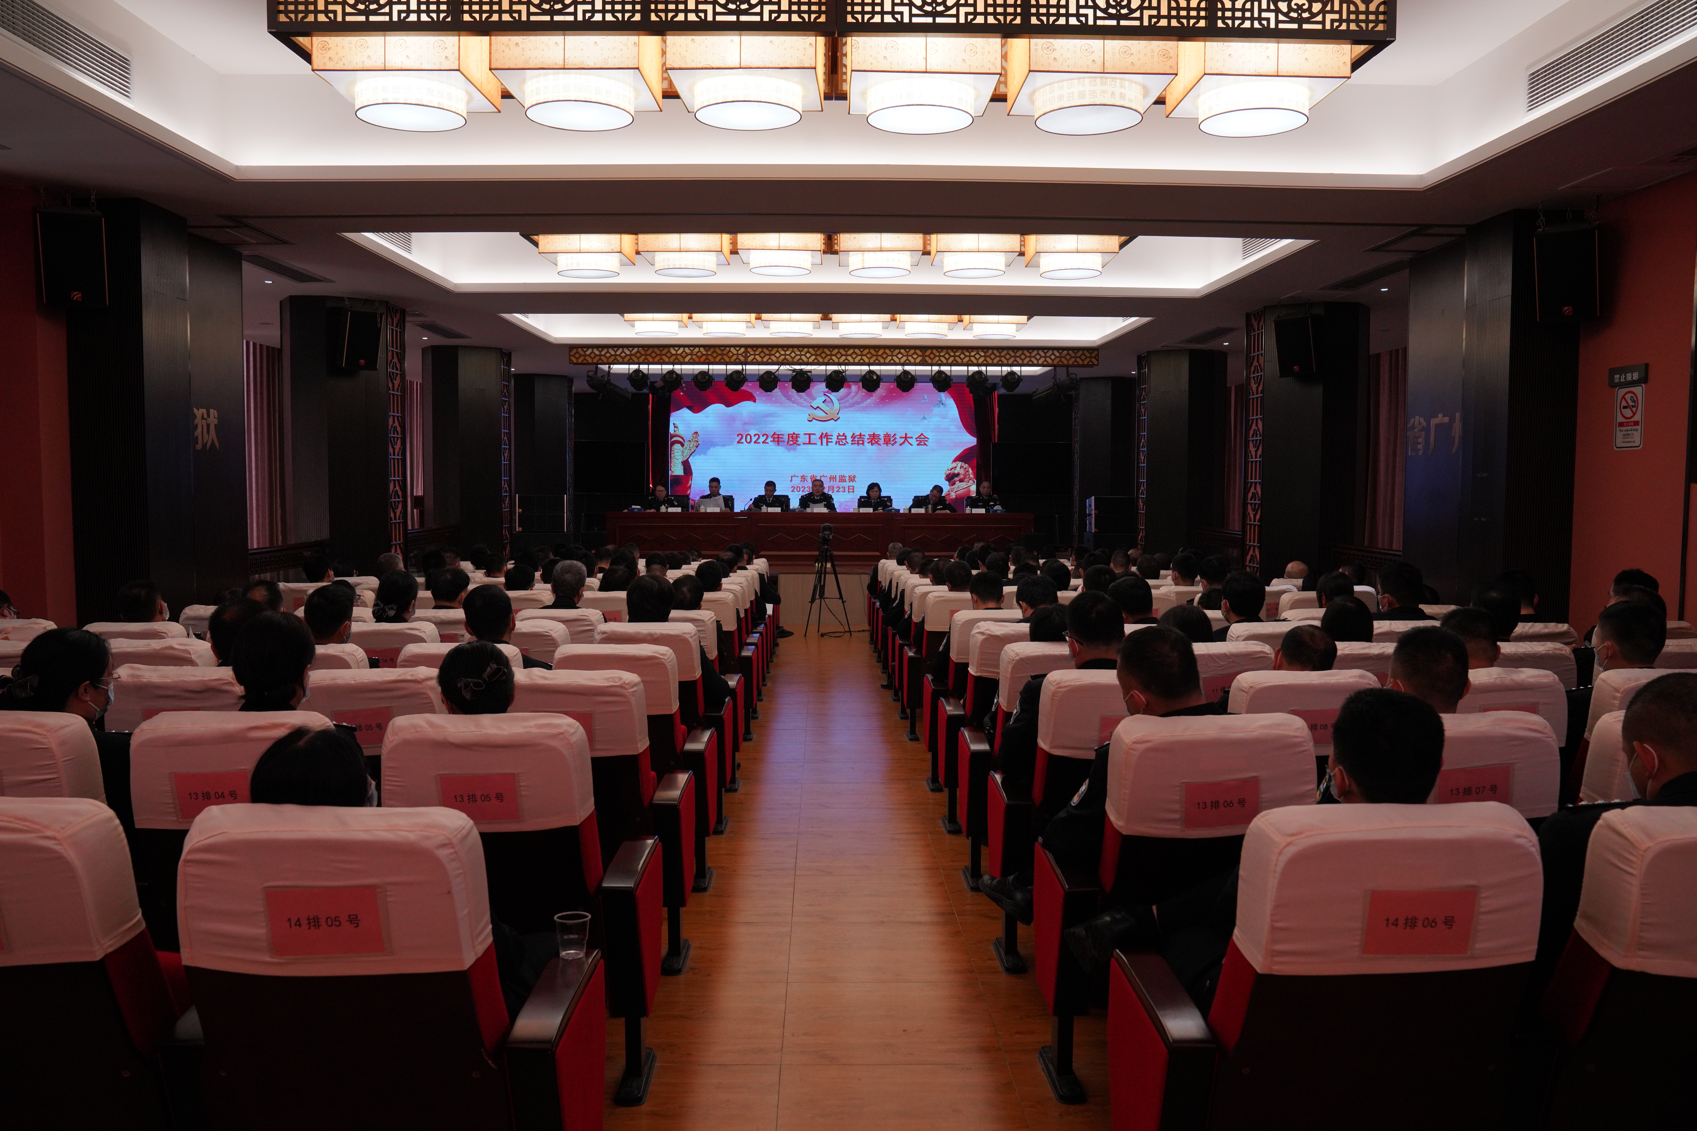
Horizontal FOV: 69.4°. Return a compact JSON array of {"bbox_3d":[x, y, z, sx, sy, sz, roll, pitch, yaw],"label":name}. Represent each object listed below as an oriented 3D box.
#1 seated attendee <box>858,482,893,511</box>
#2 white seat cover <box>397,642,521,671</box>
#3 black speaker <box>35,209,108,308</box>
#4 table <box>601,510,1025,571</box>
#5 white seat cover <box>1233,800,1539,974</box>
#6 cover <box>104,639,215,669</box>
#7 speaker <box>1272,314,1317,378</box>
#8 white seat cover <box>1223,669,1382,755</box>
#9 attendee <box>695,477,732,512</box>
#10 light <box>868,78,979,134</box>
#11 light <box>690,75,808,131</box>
[{"bbox_3d":[0.398,-0.611,18.516,0.520,1.260,0.700,0,4,-1],"label":"seated attendee"},{"bbox_3d":[-1.460,0.430,4.654,0.465,0.260,0.150,0,12,-1],"label":"white seat cover"},{"bbox_3d":[-4.654,-1.838,7.353,0.360,0.550,0.360,-2,16,-25],"label":"black speaker"},{"bbox_3d":[-0.403,-0.384,17.810,6.127,0.770,0.600,0,4,-1],"label":"table"},{"bbox_3d":[0.848,0.512,1.958,0.440,0.240,0.155,0,12,-4],"label":"white seat cover"},{"bbox_3d":[-2.649,0.425,4.644,0.441,0.255,0.150,0,14,-1],"label":"cover"},{"bbox_3d":[3.969,-1.954,10.794,0.295,0.500,0.290,3,23,34],"label":"speaker"},{"bbox_3d":[1.398,0.457,3.789,0.465,0.260,0.150,0,12,-1],"label":"white seat cover"},{"bbox_3d":[-2.034,-0.686,18.643,0.550,1.300,0.750,0,4,-1],"label":"attendee"},{"bbox_3d":[0.349,-2.209,5.906,0.523,0.127,0.523,0,4,-1],"label":"light"},{"bbox_3d":[-0.422,-1.957,5.198,0.460,0.112,0.460,0,4,-1],"label":"light"}]

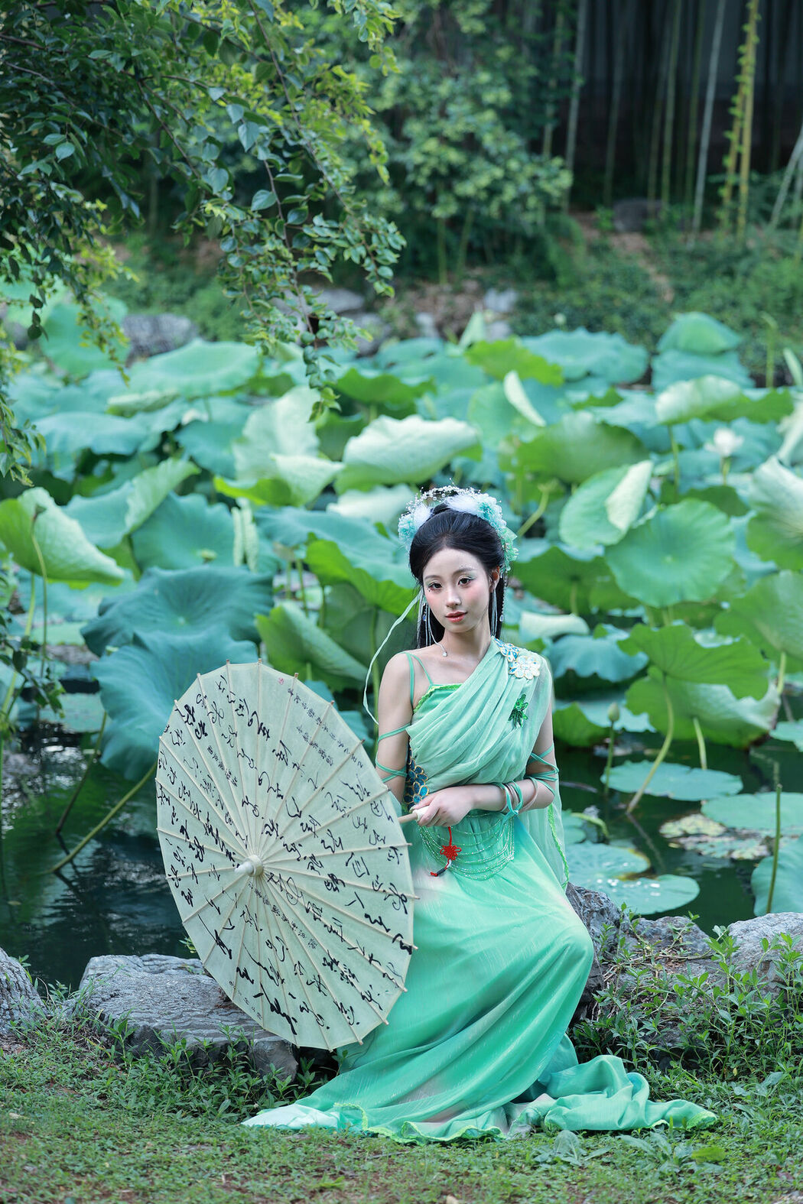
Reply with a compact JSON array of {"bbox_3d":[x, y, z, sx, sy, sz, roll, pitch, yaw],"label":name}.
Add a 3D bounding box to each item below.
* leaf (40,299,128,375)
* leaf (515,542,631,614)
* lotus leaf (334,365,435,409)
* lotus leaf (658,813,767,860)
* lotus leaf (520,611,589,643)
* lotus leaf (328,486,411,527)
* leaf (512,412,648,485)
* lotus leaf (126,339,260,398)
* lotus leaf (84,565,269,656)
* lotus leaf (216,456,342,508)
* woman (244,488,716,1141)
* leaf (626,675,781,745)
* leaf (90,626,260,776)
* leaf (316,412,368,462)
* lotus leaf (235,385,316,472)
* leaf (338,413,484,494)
[{"bbox_3d":[-1.594,-1.331,11.600,0.450,0.380,0.280,0,11,0],"label":"leaf"},{"bbox_3d":[0.694,-0.093,9.300,0.500,0.230,0.420,0,12,0],"label":"leaf"},{"bbox_3d":[-0.091,-1.123,12.000,0.520,0.200,0.450,0,12,0],"label":"lotus leaf"},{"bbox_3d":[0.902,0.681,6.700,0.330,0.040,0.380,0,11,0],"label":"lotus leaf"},{"bbox_3d":[0.555,0.094,8.400,0.270,0.100,0.220,0,12,0],"label":"lotus leaf"},{"bbox_3d":[-0.103,-0.348,8.400,0.380,0.170,0.340,0,11,0],"label":"lotus leaf"},{"bbox_3d":[0.728,-0.623,9.400,0.560,0.260,0.460,0,11,0],"label":"leaf"},{"bbox_3d":[-0.946,-1.064,10.500,0.610,0.230,0.500,0,11,0],"label":"lotus leaf"},{"bbox_3d":[-0.682,0.036,7.000,0.560,0.200,0.500,0,12,0],"label":"lotus leaf"},{"bbox_3d":[-0.458,-0.452,8.700,0.480,0.200,0.400,0,11,0],"label":"lotus leaf"},{"bbox_3d":[0.145,0.390,4.616,0.900,1.180,0.700,0,11,0],"label":"woman"},{"bbox_3d":[1.005,0.363,7.700,0.510,0.200,0.420,0,11,0],"label":"leaf"},{"bbox_3d":[-0.602,0.274,6.200,0.460,0.380,0.360,0,11,0],"label":"leaf"},{"bbox_3d":[-0.245,-0.669,9.400,0.340,0.220,0.320,0,11,0],"label":"leaf"},{"bbox_3d":[-0.574,-0.785,10.500,0.400,0.370,0.280,0,12,0],"label":"lotus leaf"},{"bbox_3d":[0.025,-0.571,8.900,0.560,0.260,0.440,0,11,0],"label":"leaf"}]

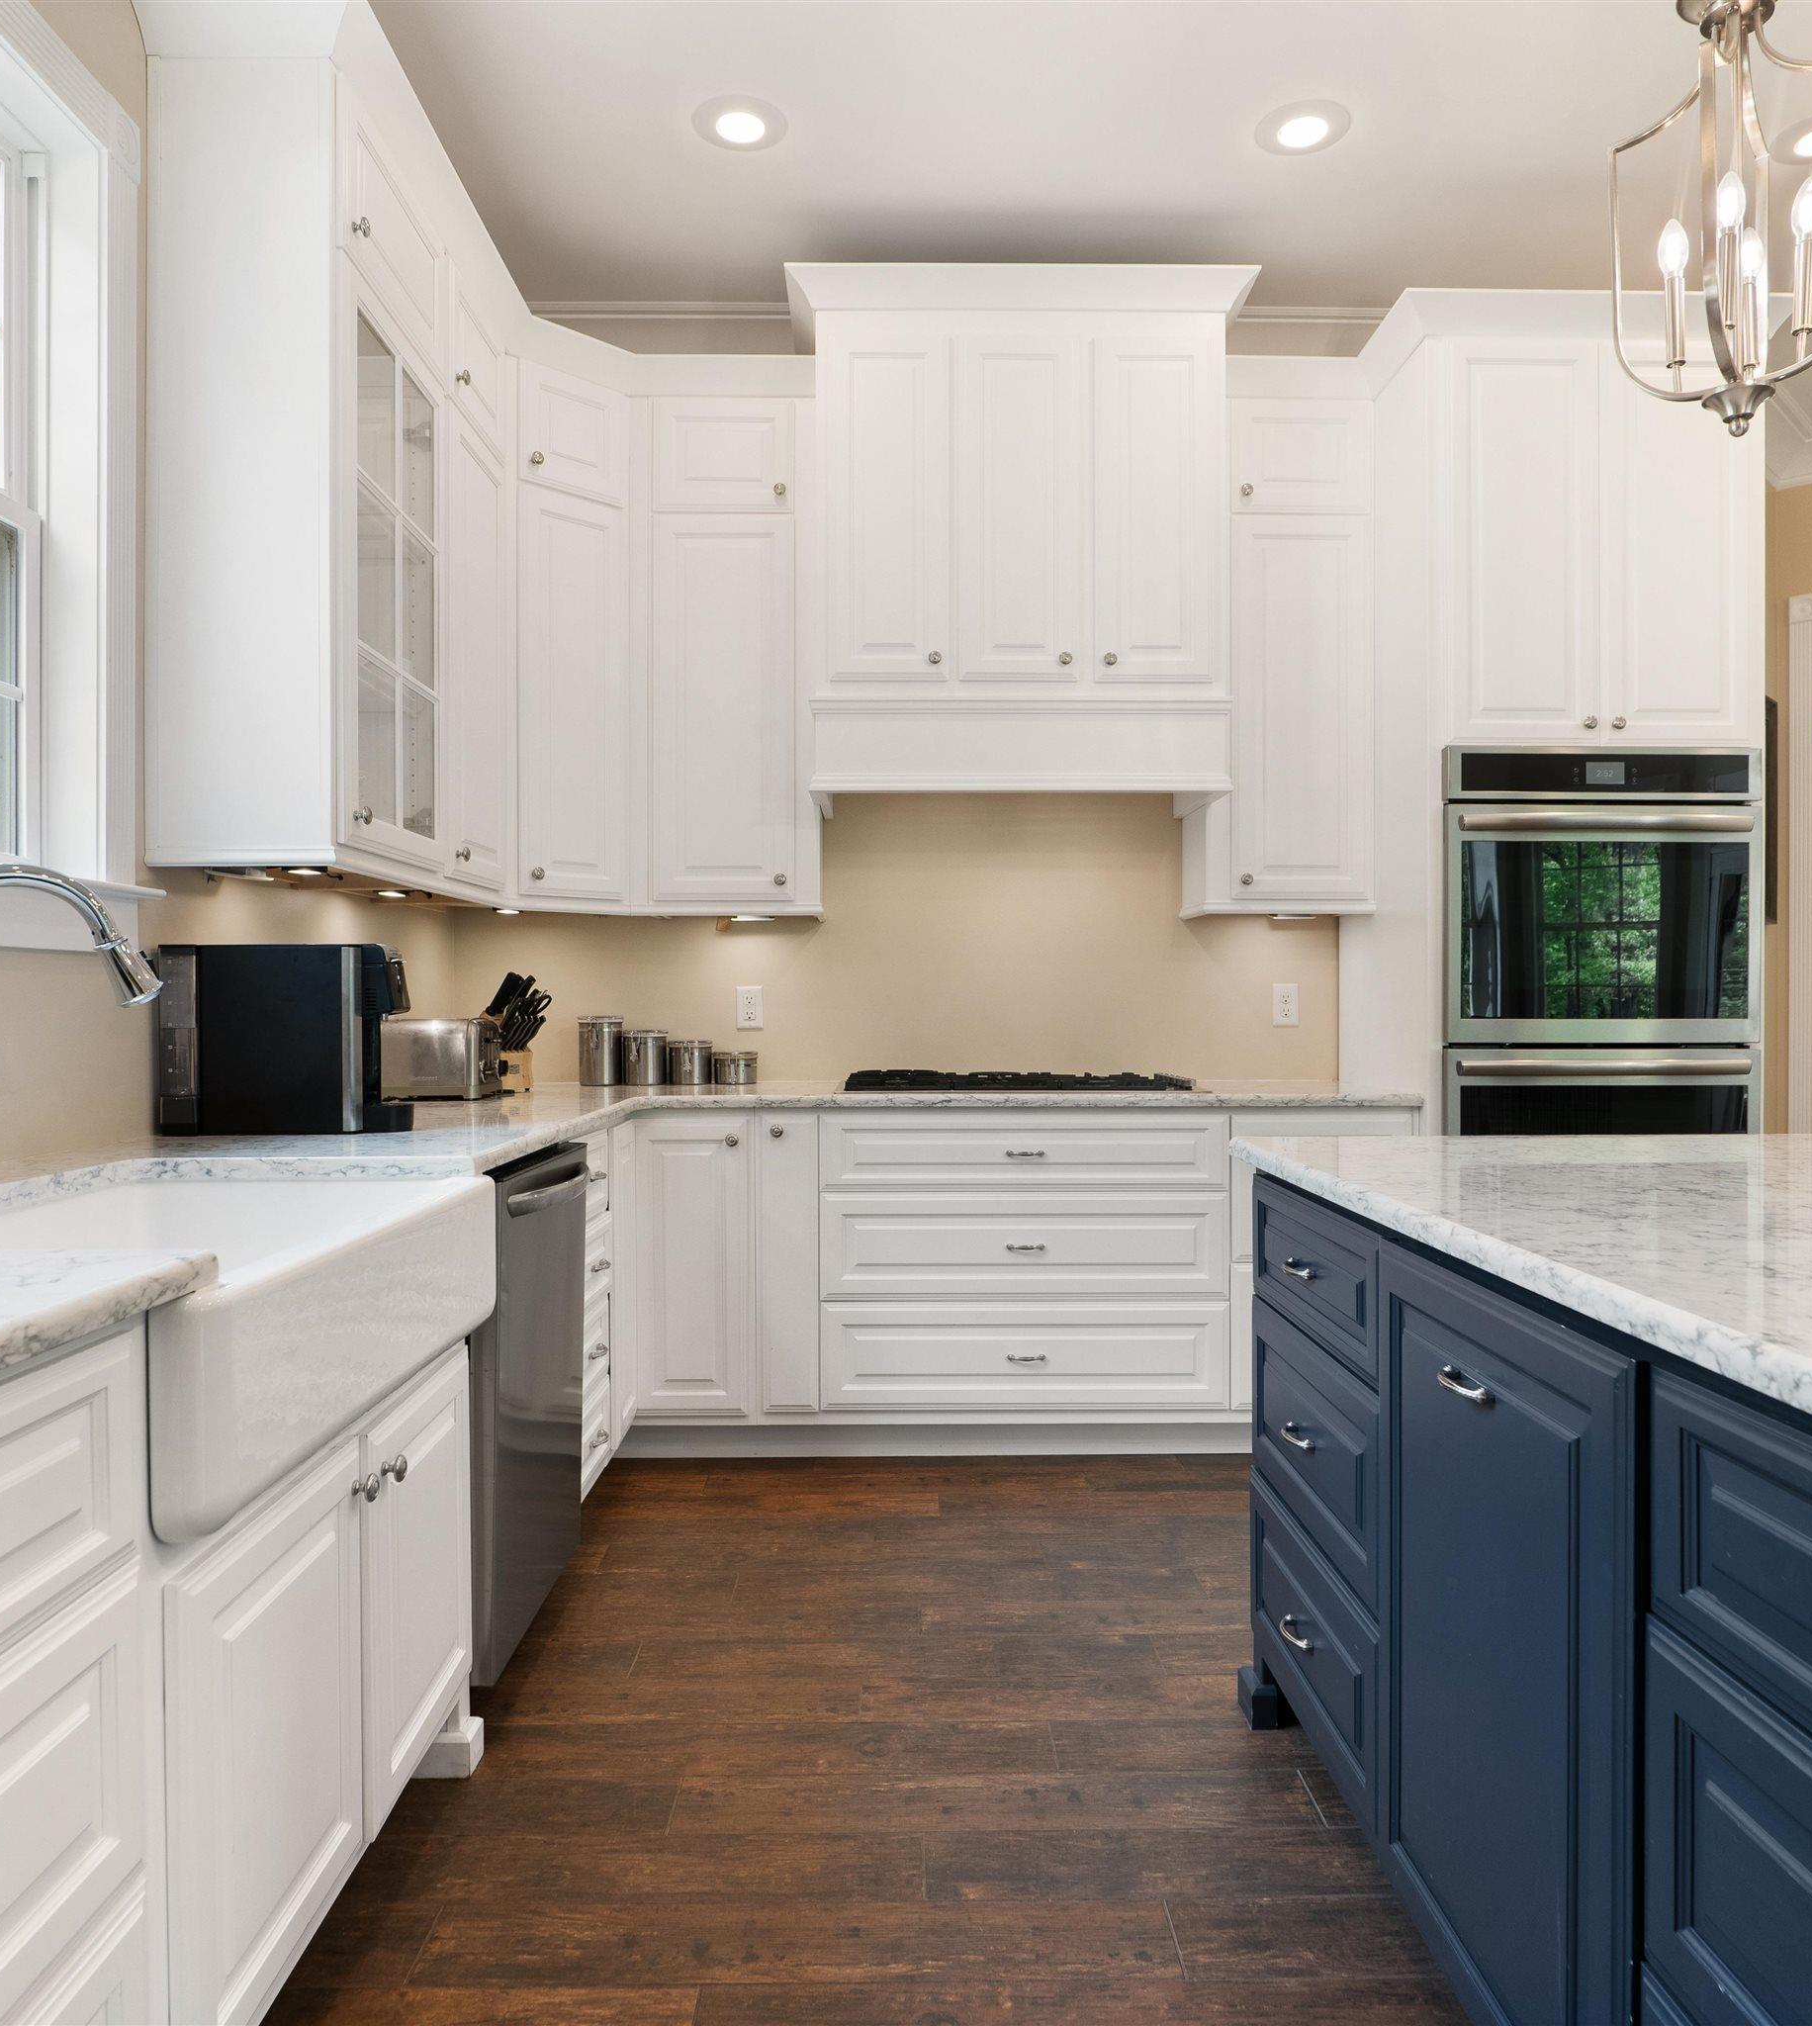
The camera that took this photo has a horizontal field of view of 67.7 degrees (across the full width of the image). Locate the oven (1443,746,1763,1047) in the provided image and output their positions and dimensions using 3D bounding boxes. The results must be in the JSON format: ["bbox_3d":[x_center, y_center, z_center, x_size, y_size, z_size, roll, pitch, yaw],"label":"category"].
[{"bbox_3d":[1.660,-0.277,3.500,0.757,0.715,0.580,0,0,-1],"label":"oven"}]

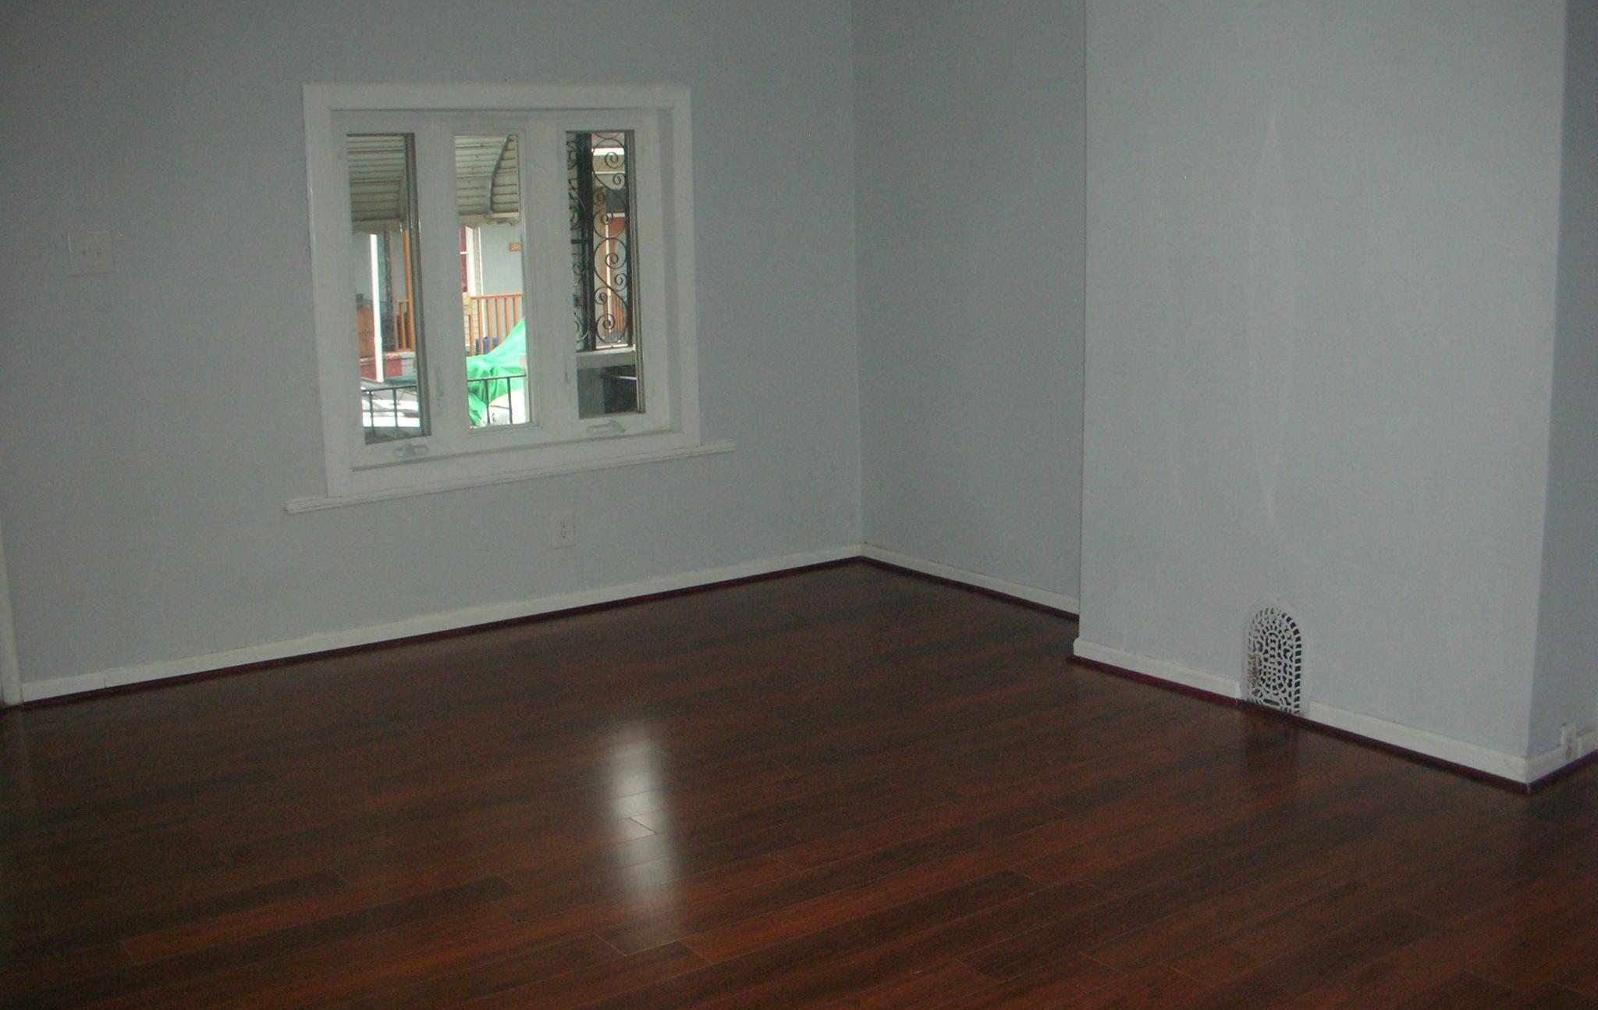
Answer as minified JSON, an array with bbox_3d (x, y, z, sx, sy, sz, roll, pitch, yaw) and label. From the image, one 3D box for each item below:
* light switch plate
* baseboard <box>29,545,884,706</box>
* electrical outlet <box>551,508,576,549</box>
[{"bbox_3d":[-2.076,-0.737,4.733,0.119,0.122,0.012,-8,12,-35],"label":"light switch plate"},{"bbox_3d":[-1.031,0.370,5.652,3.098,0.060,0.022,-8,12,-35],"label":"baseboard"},{"bbox_3d":[-0.846,0.086,5.750,0.078,0.119,0.012,-8,12,-35],"label":"electrical outlet"}]

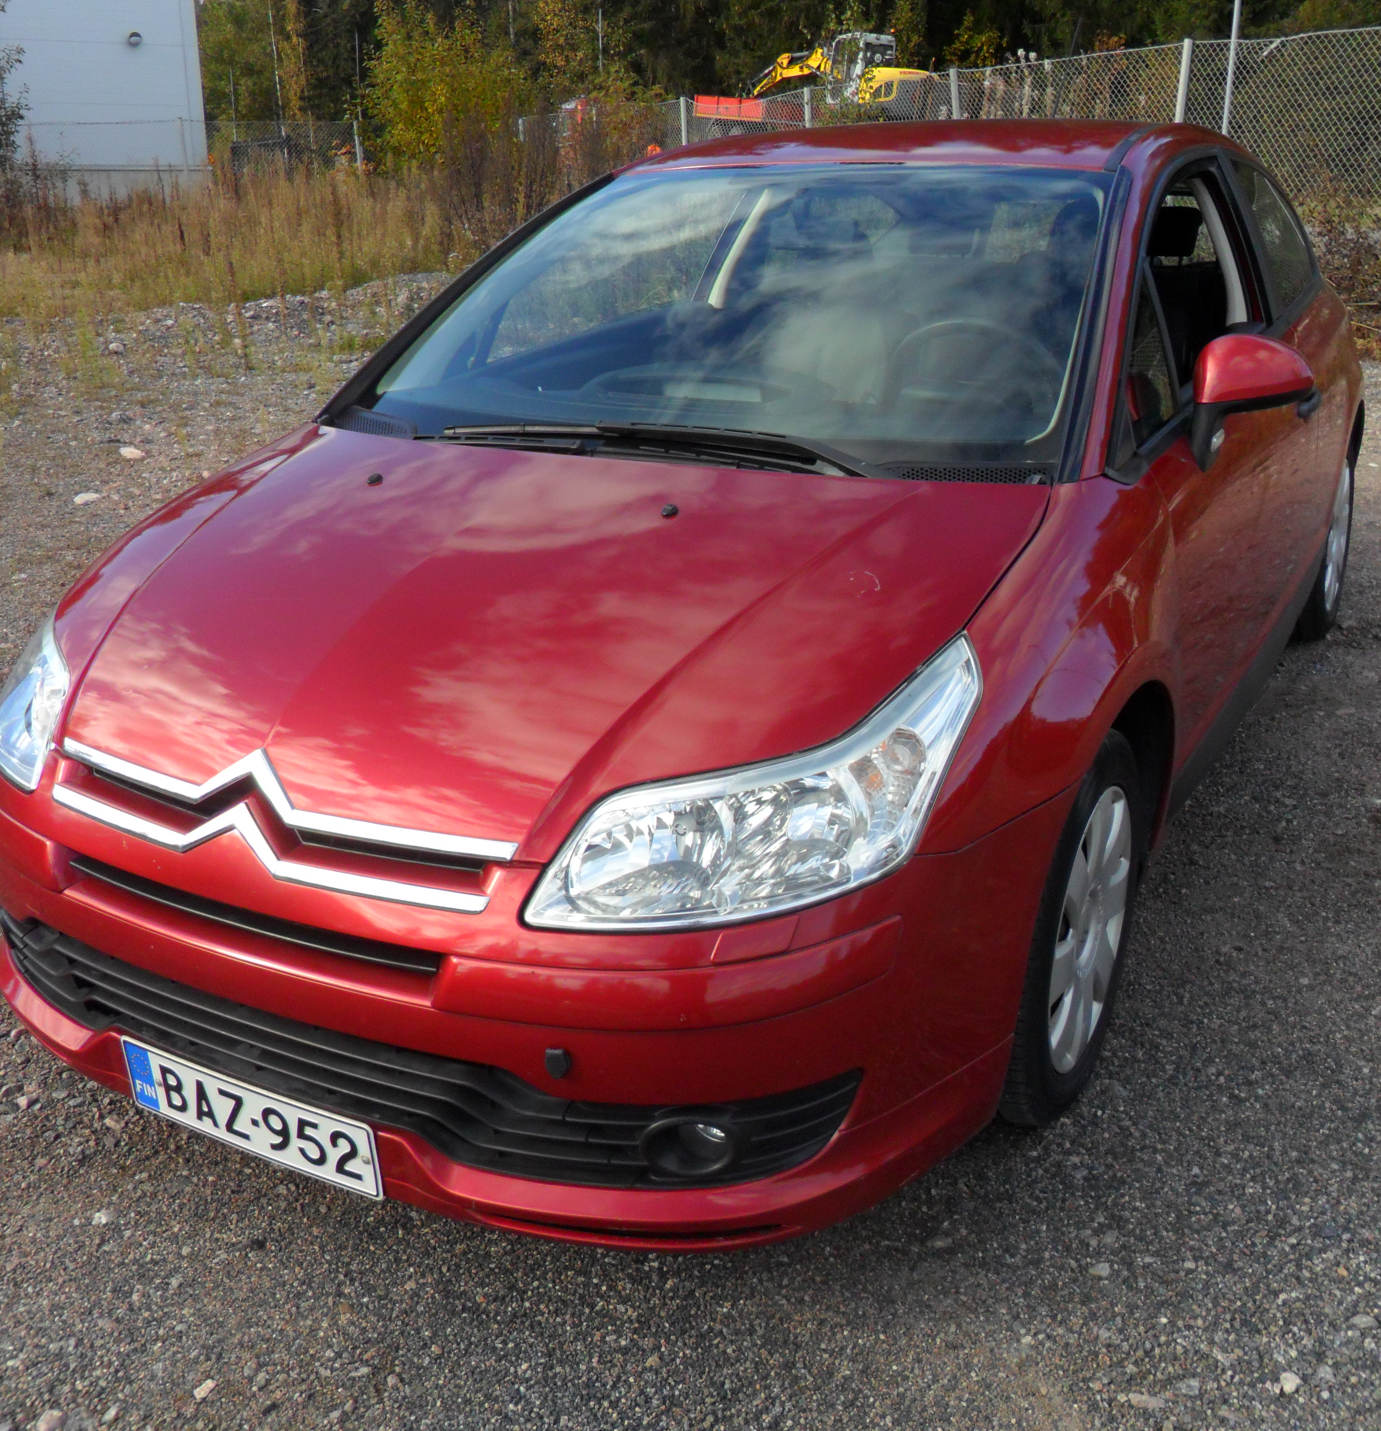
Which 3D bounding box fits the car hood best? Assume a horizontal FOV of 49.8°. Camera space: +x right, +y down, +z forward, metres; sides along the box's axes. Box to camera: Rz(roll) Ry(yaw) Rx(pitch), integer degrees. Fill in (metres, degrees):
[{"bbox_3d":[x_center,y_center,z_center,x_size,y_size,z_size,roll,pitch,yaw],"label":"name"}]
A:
[{"bbox_3d":[-0.320,-0.211,2.159,1.440,0.200,0.971,10,37,28],"label":"car hood"}]

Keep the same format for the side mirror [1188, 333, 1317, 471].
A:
[{"bbox_3d":[0.904,-0.499,2.412,0.200,0.220,0.130,10,24,28],"label":"side mirror"}]

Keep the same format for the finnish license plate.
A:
[{"bbox_3d":[-0.574,0.517,1.926,0.442,0.118,0.012,10,27,28],"label":"finnish license plate"}]

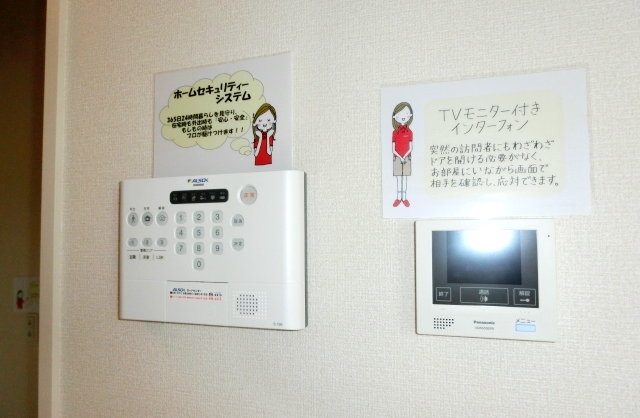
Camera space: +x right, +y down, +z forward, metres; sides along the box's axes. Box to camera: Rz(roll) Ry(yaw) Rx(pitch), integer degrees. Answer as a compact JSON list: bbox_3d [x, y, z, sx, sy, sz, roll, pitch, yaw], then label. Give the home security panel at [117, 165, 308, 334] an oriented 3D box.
[{"bbox_3d":[-0.132,0.048,0.534,0.236,0.174,0.028,-1,-2,15],"label":"home security panel"}]

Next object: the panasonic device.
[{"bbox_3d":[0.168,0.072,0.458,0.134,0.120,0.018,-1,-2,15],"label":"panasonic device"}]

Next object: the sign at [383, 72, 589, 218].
[{"bbox_3d":[0.170,-0.066,0.470,0.209,0.150,0.004,-1,-2,15],"label":"sign"}]

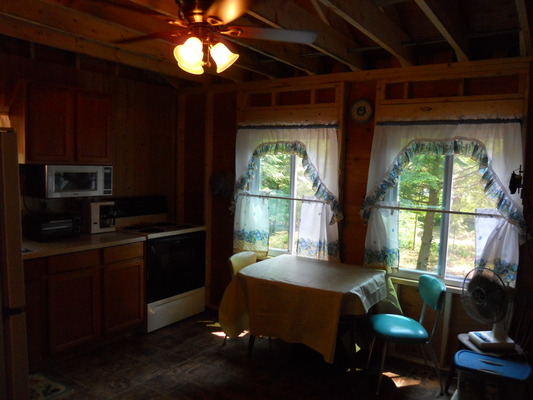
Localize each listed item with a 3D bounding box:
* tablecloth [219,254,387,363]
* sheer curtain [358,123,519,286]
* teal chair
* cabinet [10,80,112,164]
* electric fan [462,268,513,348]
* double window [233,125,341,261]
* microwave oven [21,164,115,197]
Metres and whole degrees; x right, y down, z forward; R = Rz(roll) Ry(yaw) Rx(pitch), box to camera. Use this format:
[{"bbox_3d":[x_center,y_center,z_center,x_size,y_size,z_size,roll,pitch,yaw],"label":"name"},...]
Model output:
[{"bbox_3d":[0.320,0.939,3.403,1.020,0.750,0.850,5,7,34],"label":"tablecloth"},{"bbox_3d":[1.287,0.021,3.280,1.100,1.220,0.120,5,7,34],"label":"sheer curtain"},{"bbox_3d":[1.005,0.953,3.112,0.500,0.805,0.410,1,6,1],"label":"teal chair"},{"bbox_3d":[-1.709,-0.610,3.621,0.305,0.615,0.755,5,7,34],"label":"cabinet"},{"bbox_3d":[1.420,0.709,2.800,0.270,0.485,0.340,0,6,-15],"label":"electric fan"},{"bbox_3d":[0.154,-0.076,4.035,1.120,1.220,0.120,5,7,34],"label":"double window"},{"bbox_3d":[-1.680,-0.167,3.668,0.370,0.260,0.600,5,7,34],"label":"microwave oven"}]

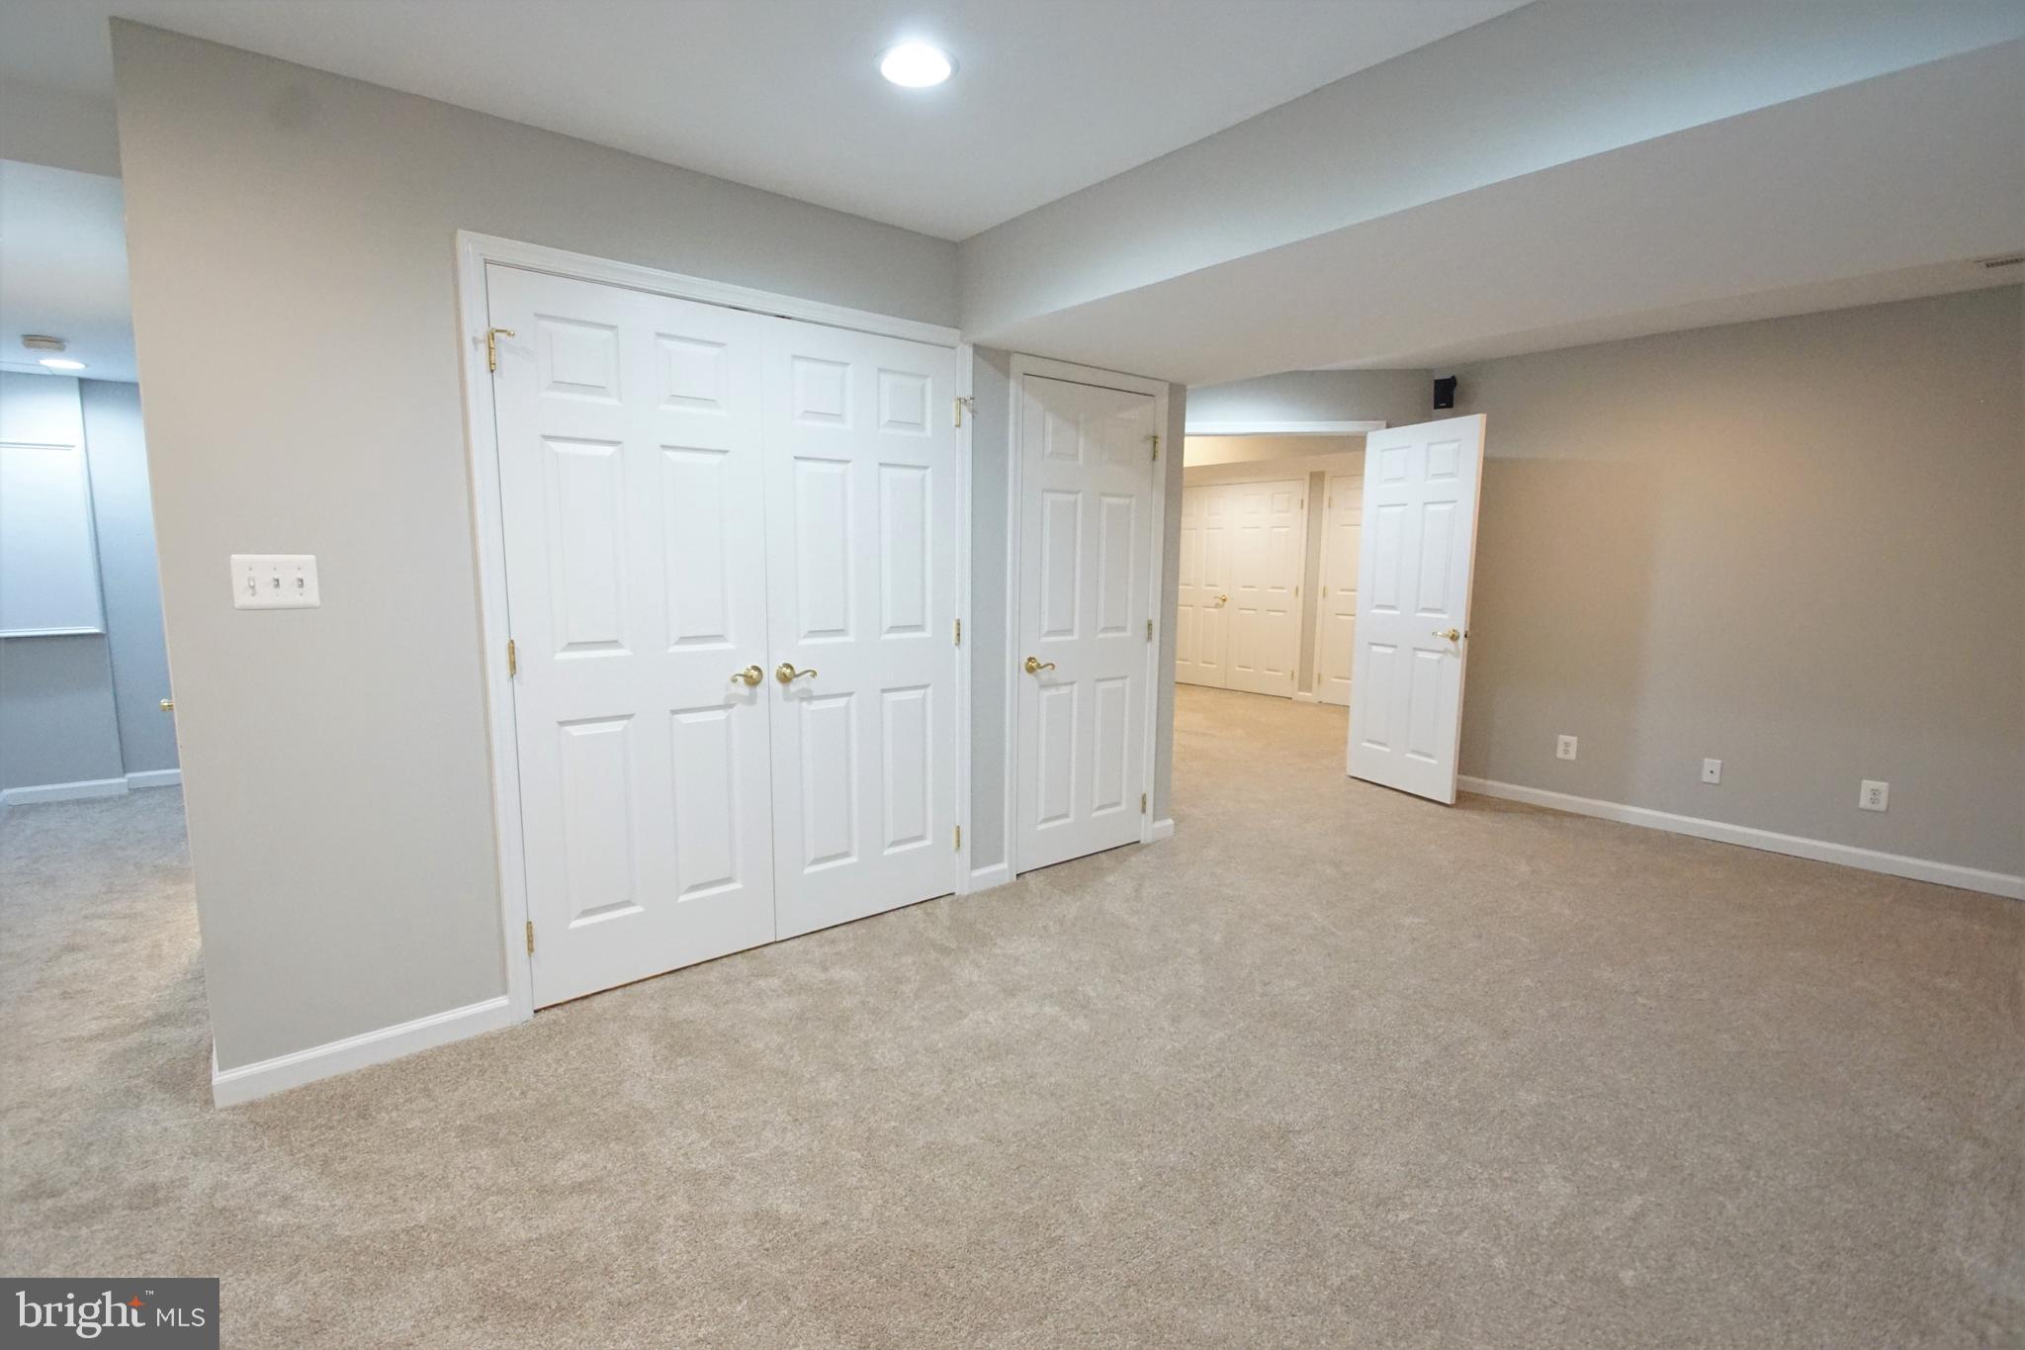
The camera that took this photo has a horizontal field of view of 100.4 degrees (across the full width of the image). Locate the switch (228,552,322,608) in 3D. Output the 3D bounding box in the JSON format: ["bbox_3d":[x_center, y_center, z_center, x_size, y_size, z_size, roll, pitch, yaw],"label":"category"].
[{"bbox_3d":[-1.809,-0.229,2.076,0.159,0.121,0.014,-5,9,-37],"label":"switch"}]

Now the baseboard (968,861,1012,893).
[{"bbox_3d":[-0.101,0.849,3.526,0.199,0.090,0.017,-5,9,-37],"label":"baseboard"}]

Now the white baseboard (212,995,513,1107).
[{"bbox_3d":[-1.736,1.013,2.297,0.640,0.086,0.017,-5,9,-37],"label":"white baseboard"}]

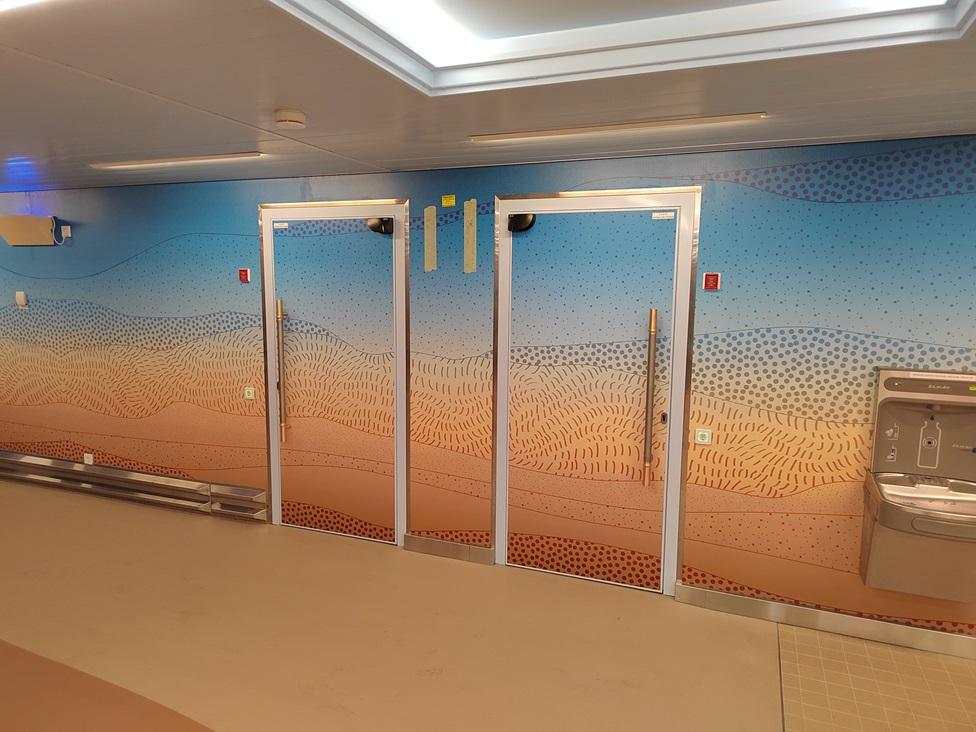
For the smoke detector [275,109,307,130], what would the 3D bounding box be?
[{"bbox_3d":[-0.778,-0.973,2.566,0.110,0.048,0.110,4,8,22],"label":"smoke detector"}]

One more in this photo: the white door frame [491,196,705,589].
[{"bbox_3d":[0.549,0.145,3.578,1.100,2.160,0.100,4,8,22],"label":"white door frame"}]

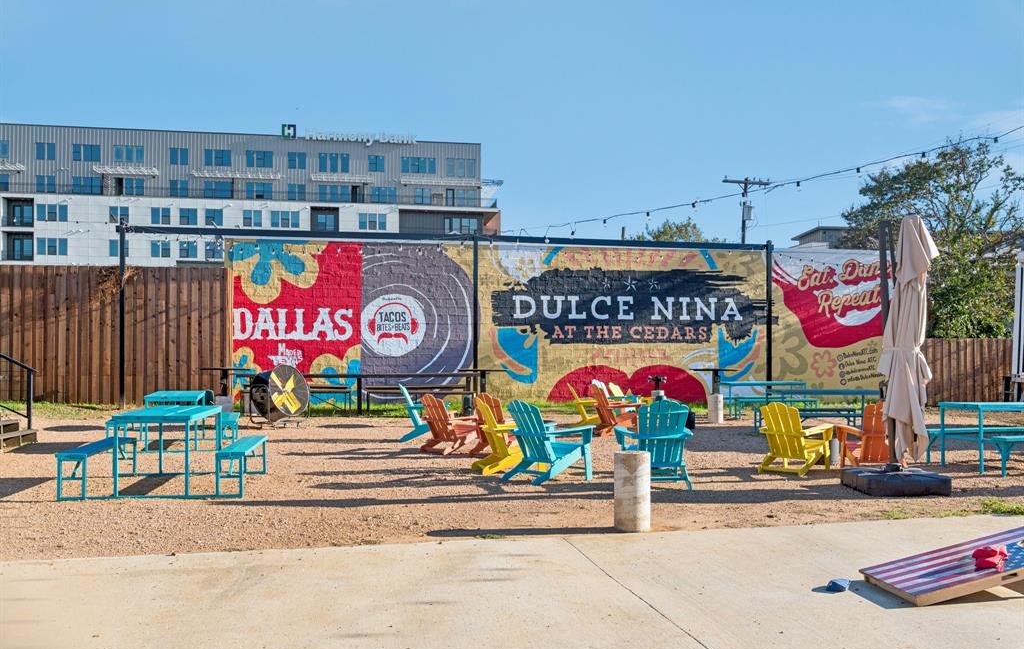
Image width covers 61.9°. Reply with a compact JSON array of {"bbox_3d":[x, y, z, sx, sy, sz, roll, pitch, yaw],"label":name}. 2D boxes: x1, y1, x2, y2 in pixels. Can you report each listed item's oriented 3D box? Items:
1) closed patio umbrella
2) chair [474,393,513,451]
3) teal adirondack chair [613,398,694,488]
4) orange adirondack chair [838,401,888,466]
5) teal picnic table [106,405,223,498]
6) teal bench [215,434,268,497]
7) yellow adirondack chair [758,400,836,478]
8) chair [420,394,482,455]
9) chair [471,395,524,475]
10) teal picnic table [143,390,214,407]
[{"bbox_3d":[3.972,0.140,8.550,0.520,2.480,0.500,0,-2,0],"label":"closed patio umbrella"},{"bbox_3d":[-0.102,1.405,12.240,0.750,0.910,0.830,-2,-3,39],"label":"chair"},{"bbox_3d":[1.459,1.224,8.929,0.750,0.910,0.830,0,-2,-7],"label":"teal adirondack chair"},{"bbox_3d":[4.343,1.344,10.165,0.735,0.882,0.859,0,-2,3],"label":"orange adirondack chair"},{"bbox_3d":[-3.621,1.318,9.130,0.716,0.776,1.785,0,-2,-9],"label":"teal picnic table"},{"bbox_3d":[-2.859,1.490,9.115,0.275,0.434,1.745,0,-2,-9],"label":"teal bench"},{"bbox_3d":[3.508,1.386,10.626,0.735,0.882,0.859,-2,-3,43],"label":"yellow adirondack chair"},{"bbox_3d":[-0.808,1.429,12.666,0.830,0.910,0.750,2,-3,-37],"label":"chair"},{"bbox_3d":[0.004,1.313,10.333,0.830,0.910,0.750,1,-2,-16],"label":"chair"},{"bbox_3d":[-5.162,1.466,13.161,0.716,0.776,1.785,1,-2,-17],"label":"teal picnic table"}]

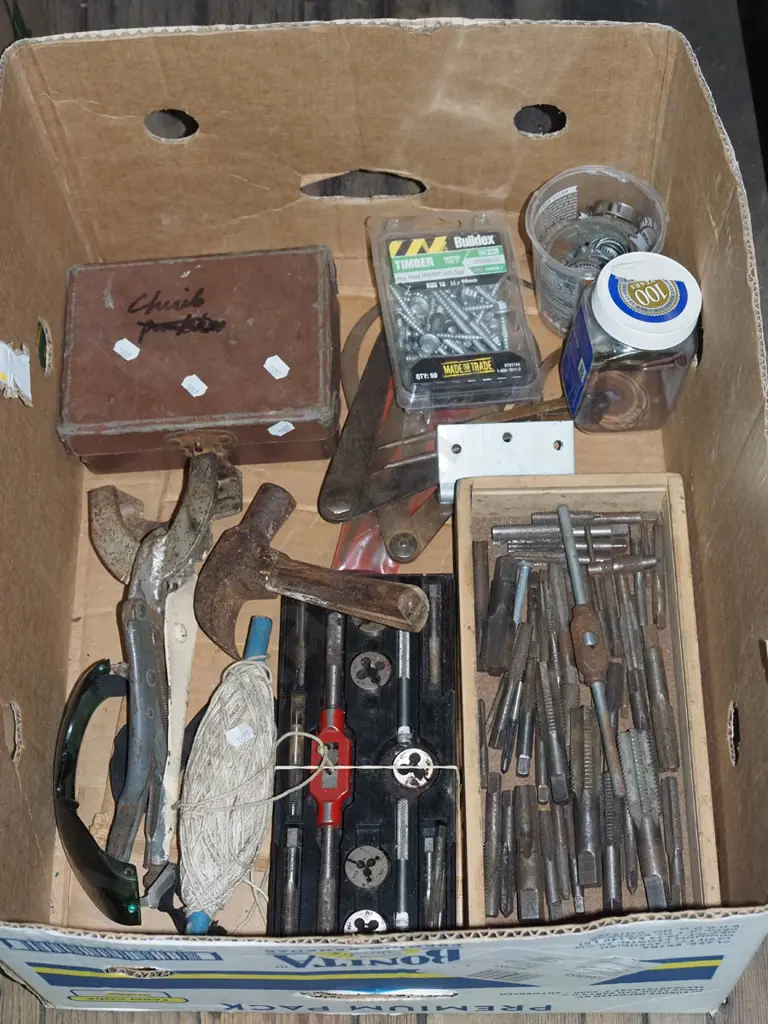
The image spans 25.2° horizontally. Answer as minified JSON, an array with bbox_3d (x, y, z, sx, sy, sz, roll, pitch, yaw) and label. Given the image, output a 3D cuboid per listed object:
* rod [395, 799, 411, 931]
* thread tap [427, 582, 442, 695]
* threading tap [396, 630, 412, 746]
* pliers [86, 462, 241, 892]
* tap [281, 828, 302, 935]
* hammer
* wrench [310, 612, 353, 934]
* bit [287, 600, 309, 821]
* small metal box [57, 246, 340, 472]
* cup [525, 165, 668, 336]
[{"bbox_3d":[0.011,0.211,1.027,0.007,0.007,0.080,0,64,2],"label":"rod"},{"bbox_3d":[0.032,0.080,1.089,0.009,0.009,0.076,0,64,2],"label":"thread tap"},{"bbox_3d":[0.013,0.108,1.077,0.007,0.007,0.082,-1,64,2],"label":"threading tap"},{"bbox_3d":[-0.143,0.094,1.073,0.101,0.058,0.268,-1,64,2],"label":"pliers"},{"bbox_3d":[-0.055,0.222,1.023,0.009,0.009,0.070,-1,64,2],"label":"tap"},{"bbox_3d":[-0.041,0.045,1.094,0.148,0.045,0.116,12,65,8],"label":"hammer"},{"bbox_3d":[-0.032,0.157,1.054,0.026,0.016,0.210,0,64,2],"label":"wrench"},{"bbox_3d":[-0.053,0.121,1.072,0.009,0.009,0.146,0,64,2],"label":"bit"},{"bbox_3d":[-0.124,-0.103,1.172,0.180,0.058,0.134,-3,64,1],"label":"small metal box"},{"bbox_3d":[0.141,-0.168,1.171,0.092,0.098,0.092,-1,64,2],"label":"cup"}]

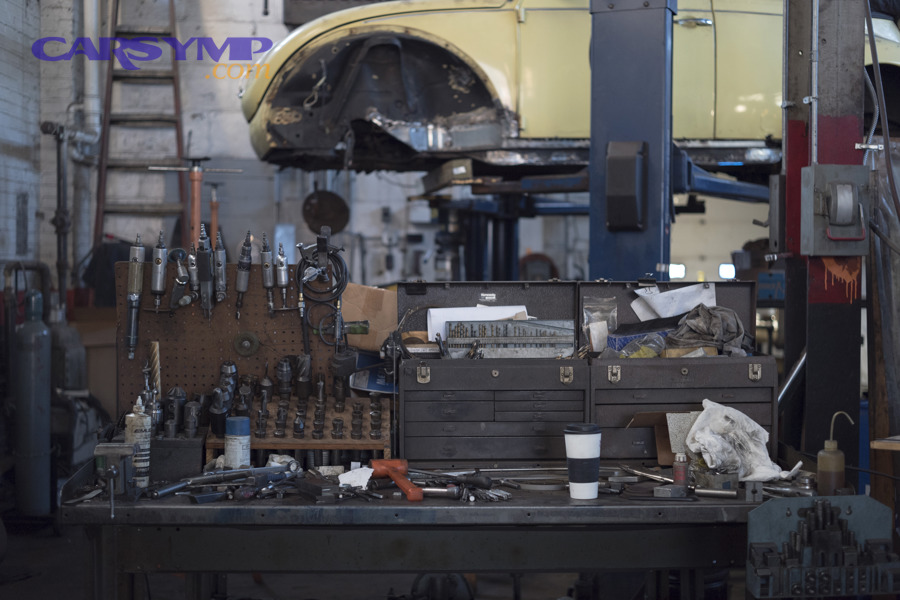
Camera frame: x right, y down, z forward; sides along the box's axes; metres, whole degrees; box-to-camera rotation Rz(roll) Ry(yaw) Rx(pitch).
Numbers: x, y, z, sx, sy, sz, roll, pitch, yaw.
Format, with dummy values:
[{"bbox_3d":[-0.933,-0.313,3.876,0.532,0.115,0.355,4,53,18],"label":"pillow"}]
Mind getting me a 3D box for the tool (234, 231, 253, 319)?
[{"bbox_3d":[-0.571,-0.071,3.465,0.038,0.246,0.040,7,0,-3],"label":"tool"}]

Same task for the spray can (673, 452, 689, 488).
[{"bbox_3d":[0.570,0.423,3.090,0.037,0.091,0.037,0,3,0],"label":"spray can"}]

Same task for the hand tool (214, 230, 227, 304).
[{"bbox_3d":[-0.641,-0.091,3.490,0.033,0.194,0.060,0,1,-5],"label":"hand tool"}]

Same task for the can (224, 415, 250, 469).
[{"bbox_3d":[-0.541,0.379,3.180,0.064,0.165,0.064,0,3,-2],"label":"can"}]

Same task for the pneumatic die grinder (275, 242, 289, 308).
[{"bbox_3d":[-0.474,-0.069,3.520,0.035,0.187,0.035,-3,3,2],"label":"pneumatic die grinder"}]

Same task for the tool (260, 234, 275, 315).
[{"bbox_3d":[-0.504,-0.069,3.465,0.038,0.236,0.042,-4,0,-2],"label":"tool"}]

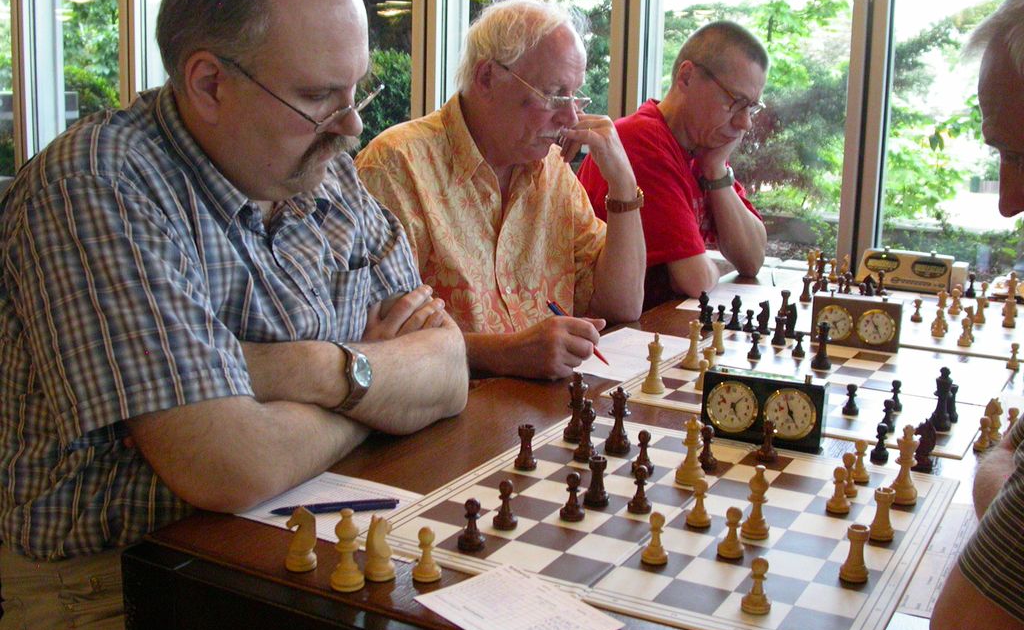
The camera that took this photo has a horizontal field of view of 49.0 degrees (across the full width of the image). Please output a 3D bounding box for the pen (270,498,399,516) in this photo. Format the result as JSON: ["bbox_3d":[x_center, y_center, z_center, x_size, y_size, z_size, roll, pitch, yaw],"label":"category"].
[{"bbox_3d":[-0.178,0.195,1.136,0.132,0.012,0.012,-2,12,-16],"label":"pen"}]

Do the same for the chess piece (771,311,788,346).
[{"bbox_3d":[0.463,0.026,1.943,0.025,0.048,0.025,3,12,13],"label":"chess piece"}]

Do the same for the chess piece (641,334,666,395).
[{"bbox_3d":[0.205,0.068,1.611,0.033,0.086,0.033,1,12,0],"label":"chess piece"}]

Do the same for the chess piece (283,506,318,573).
[{"bbox_3d":[-0.188,0.198,1.003,0.030,0.057,0.030,1,12,-3],"label":"chess piece"}]

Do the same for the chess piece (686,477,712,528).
[{"bbox_3d":[0.192,0.190,1.148,0.025,0.047,0.025,3,12,9],"label":"chess piece"}]

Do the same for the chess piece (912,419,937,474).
[{"bbox_3d":[0.498,0.157,1.353,0.030,0.063,0.026,4,12,17],"label":"chess piece"}]

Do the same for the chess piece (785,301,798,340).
[{"bbox_3d":[0.501,0.012,2.029,0.029,0.062,0.026,3,12,13],"label":"chess piece"}]

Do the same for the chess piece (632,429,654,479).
[{"bbox_3d":[0.148,0.153,1.252,0.025,0.050,0.025,1,12,0],"label":"chess piece"}]

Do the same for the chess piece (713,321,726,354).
[{"bbox_3d":[0.337,0.038,1.821,0.025,0.053,0.025,8,13,29],"label":"chess piece"}]

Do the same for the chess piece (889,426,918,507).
[{"bbox_3d":[0.425,0.160,1.211,0.030,0.085,0.030,5,12,19],"label":"chess piece"}]

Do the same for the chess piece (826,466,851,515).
[{"bbox_3d":[0.341,0.180,1.167,0.026,0.048,0.026,7,14,29],"label":"chess piece"}]

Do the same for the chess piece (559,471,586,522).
[{"bbox_3d":[0.063,0.186,1.159,0.025,0.048,0.025,1,12,3],"label":"chess piece"}]

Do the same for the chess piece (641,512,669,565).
[{"bbox_3d":[0.134,0.205,1.041,0.026,0.048,0.026,1,12,0],"label":"chess piece"}]

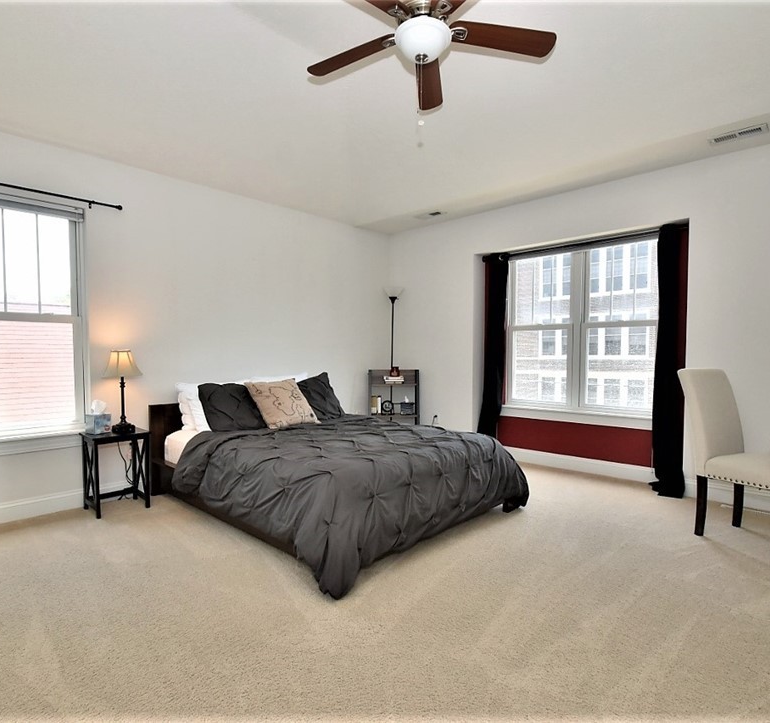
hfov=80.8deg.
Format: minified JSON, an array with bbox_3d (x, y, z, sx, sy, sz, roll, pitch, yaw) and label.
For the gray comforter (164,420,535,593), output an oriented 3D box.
[{"bbox_3d":[-0.287,0.775,3.264,1.940,0.520,1.700,1,2,43],"label":"gray comforter"}]

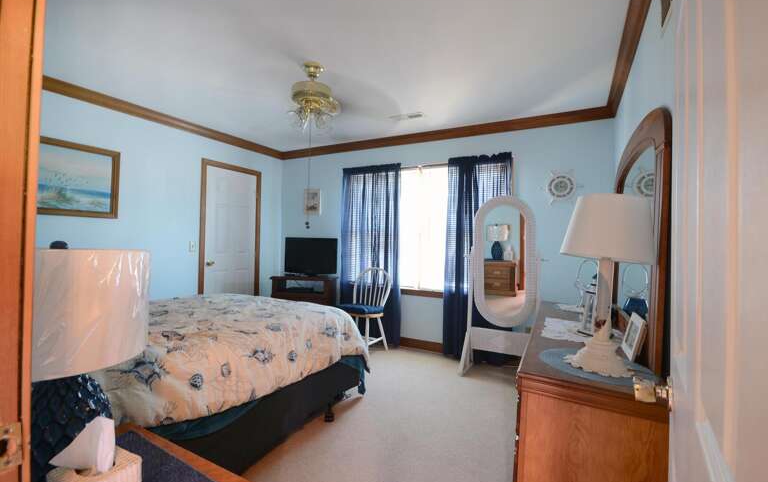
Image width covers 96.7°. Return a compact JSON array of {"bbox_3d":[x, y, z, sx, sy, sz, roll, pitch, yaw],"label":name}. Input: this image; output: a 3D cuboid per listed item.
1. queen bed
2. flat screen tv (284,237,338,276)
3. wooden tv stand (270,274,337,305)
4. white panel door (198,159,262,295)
[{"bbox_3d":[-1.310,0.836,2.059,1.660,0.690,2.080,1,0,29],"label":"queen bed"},{"bbox_3d":[-0.920,0.197,4.350,0.670,0.470,0.140,1,-1,2],"label":"flat screen tv"},{"bbox_3d":[-0.967,0.815,4.199,0.750,0.762,0.420,2,0,1],"label":"wooden tv stand"},{"bbox_3d":[-1.876,0.168,4.192,0.050,2.040,0.740,1,-1,27],"label":"white panel door"}]

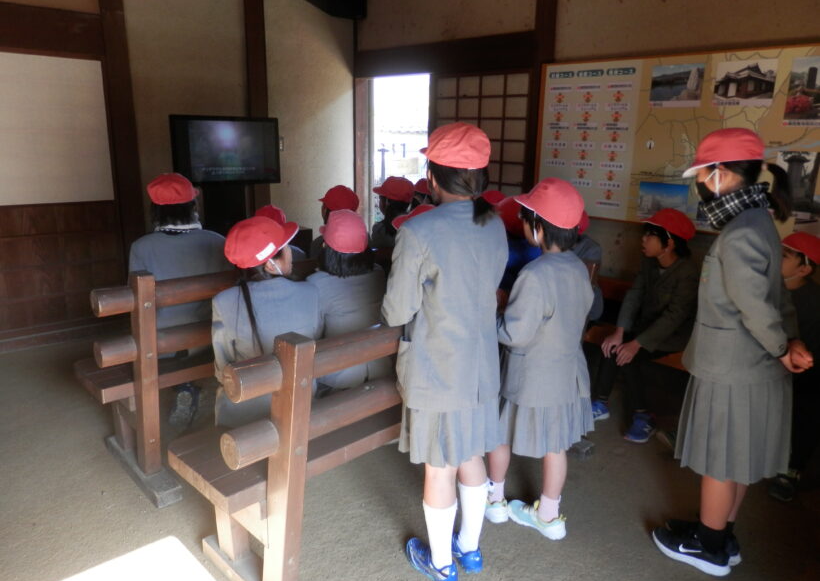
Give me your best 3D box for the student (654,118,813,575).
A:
[{"bbox_3d":[1.064,0.229,1.901,0.380,1.435,0.380,11,17,34],"label":"student"}]

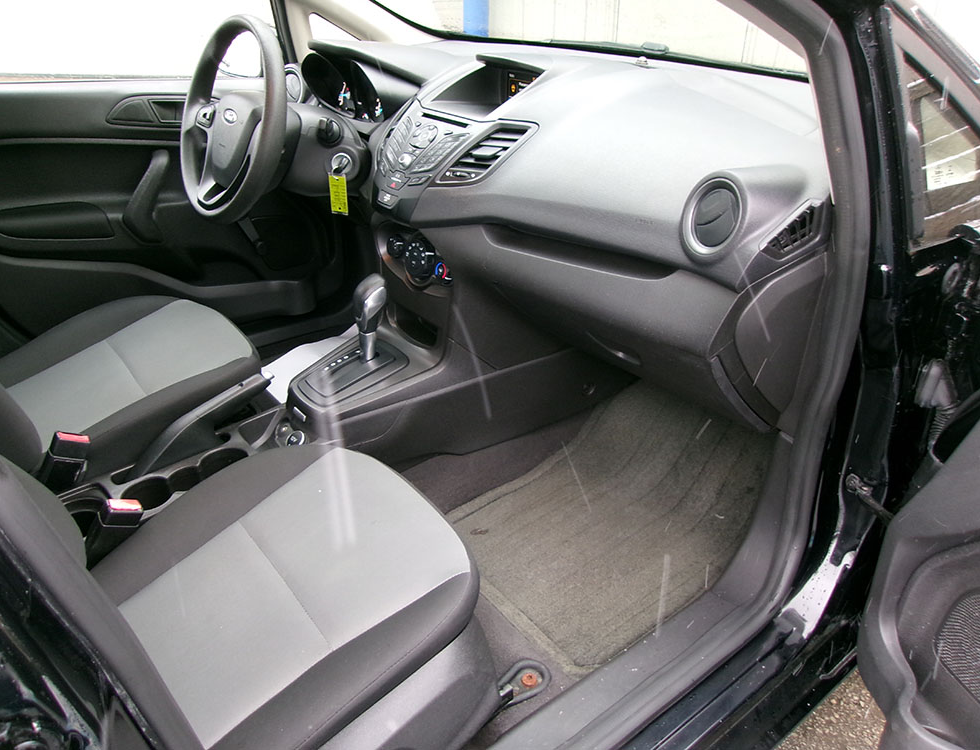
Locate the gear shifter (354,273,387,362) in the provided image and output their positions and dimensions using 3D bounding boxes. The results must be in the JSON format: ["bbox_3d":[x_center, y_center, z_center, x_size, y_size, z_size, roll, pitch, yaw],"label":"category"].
[{"bbox_3d":[-0.194,-0.093,1.280,0.056,0.148,0.046,-18,34,-33],"label":"gear shifter"}]

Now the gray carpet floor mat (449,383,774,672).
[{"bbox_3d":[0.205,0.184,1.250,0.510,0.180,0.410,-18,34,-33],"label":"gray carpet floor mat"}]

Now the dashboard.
[{"bbox_3d":[0.029,-0.330,1.339,0.480,0.450,1.340,-18,34,-33],"label":"dashboard"}]

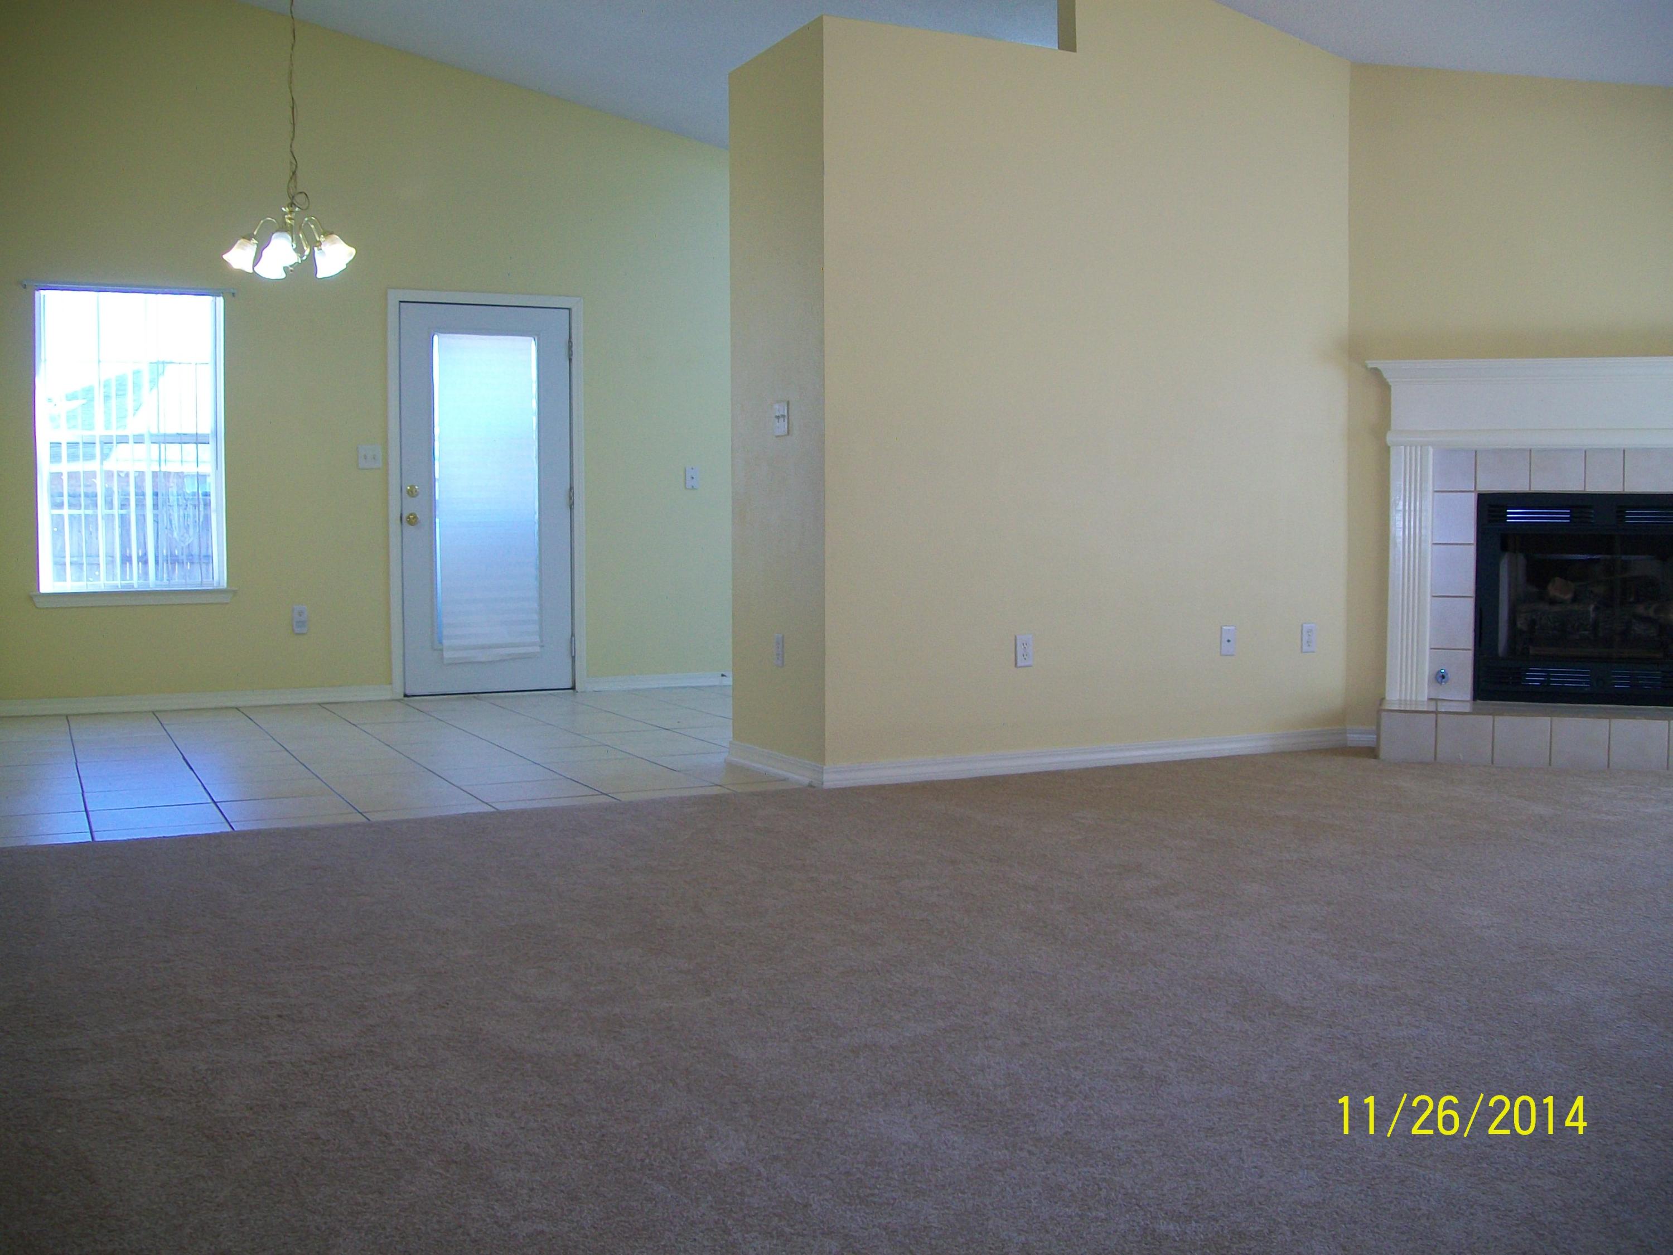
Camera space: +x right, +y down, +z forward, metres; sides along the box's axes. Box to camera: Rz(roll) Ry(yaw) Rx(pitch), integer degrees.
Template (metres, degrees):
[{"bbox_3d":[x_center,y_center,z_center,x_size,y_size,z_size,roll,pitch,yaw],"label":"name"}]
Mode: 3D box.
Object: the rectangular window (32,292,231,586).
[{"bbox_3d":[-3.396,-0.895,7.928,0.848,1.435,0.104,-2,4,-26],"label":"rectangular window"}]

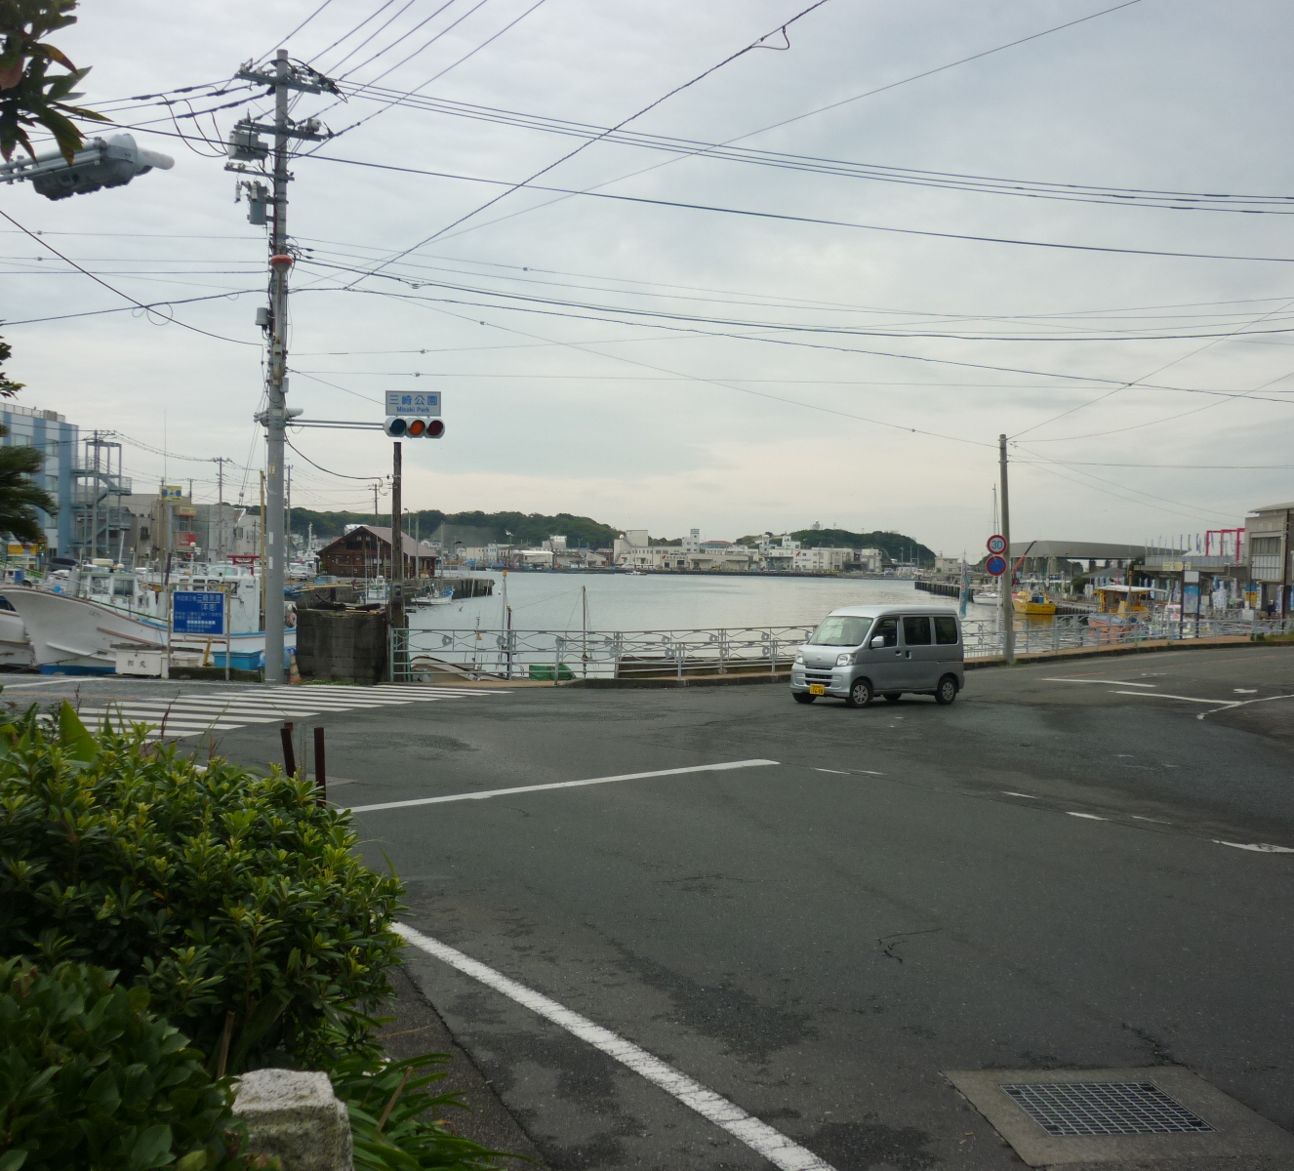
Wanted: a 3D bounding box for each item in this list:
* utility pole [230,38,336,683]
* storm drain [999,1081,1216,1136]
[{"bbox_3d":[-7.805,-4.659,31.800,2.000,13.454,1.000,0,2,-37],"label":"utility pole"},{"bbox_3d":[1.655,1.915,5.380,0.600,0.050,0.510,1,1,-6],"label":"storm drain"}]

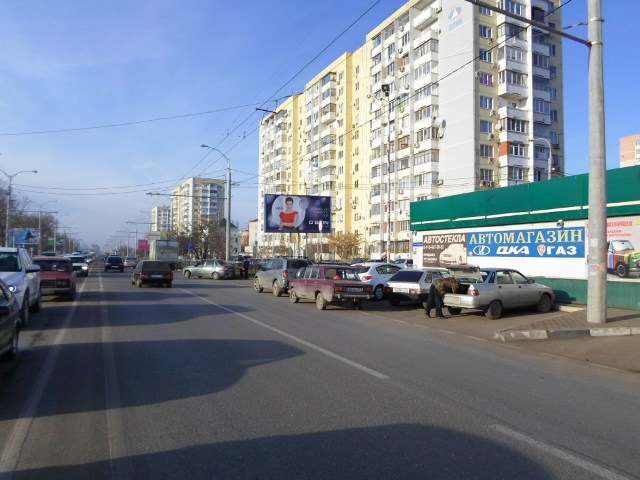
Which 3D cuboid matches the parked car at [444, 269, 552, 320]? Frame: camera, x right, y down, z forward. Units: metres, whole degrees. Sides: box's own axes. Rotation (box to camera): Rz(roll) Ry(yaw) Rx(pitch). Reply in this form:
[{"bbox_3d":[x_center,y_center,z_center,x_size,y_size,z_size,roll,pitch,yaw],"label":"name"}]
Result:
[{"bbox_3d":[5.616,1.598,14.494,4.260,1.430,1.680,2,-2,-32],"label":"parked car"}]

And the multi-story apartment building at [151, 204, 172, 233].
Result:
[{"bbox_3d":[-117.000,-5.500,348.000,14.500,35.300,27.000,1,-2,-28],"label":"multi-story apartment building"}]

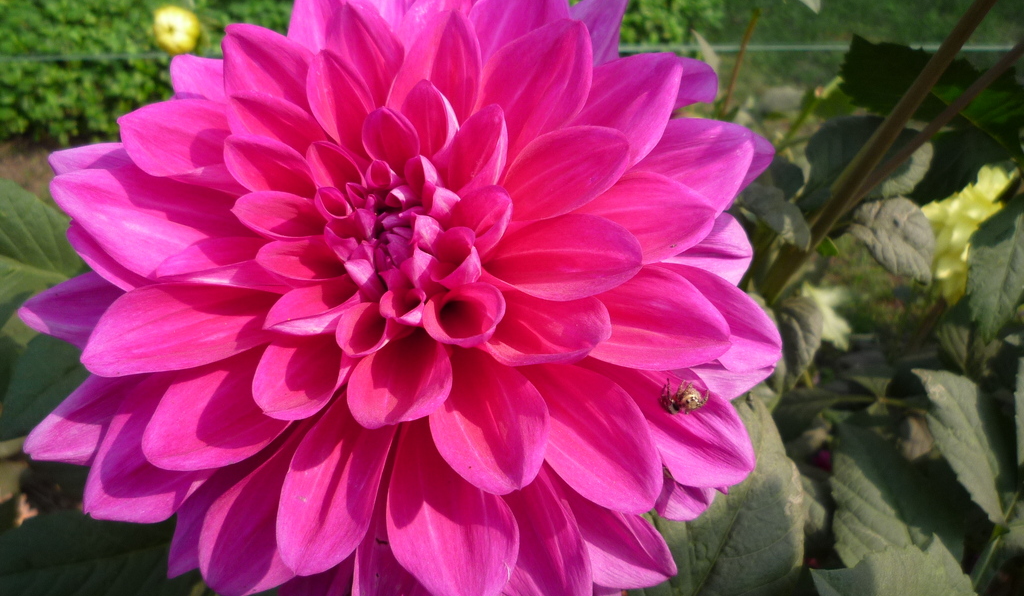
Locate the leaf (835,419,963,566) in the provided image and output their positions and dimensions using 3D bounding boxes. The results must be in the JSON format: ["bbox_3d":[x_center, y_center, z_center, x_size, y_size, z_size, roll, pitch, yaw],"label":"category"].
[{"bbox_3d":[0.186,0.093,0.360,0.055,0.015,0.077,-26,65,-21],"label":"leaf"}]

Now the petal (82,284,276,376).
[{"bbox_3d":[-0.094,0.011,0.211,0.055,0.012,0.023,-12,71,-4],"label":"petal"}]

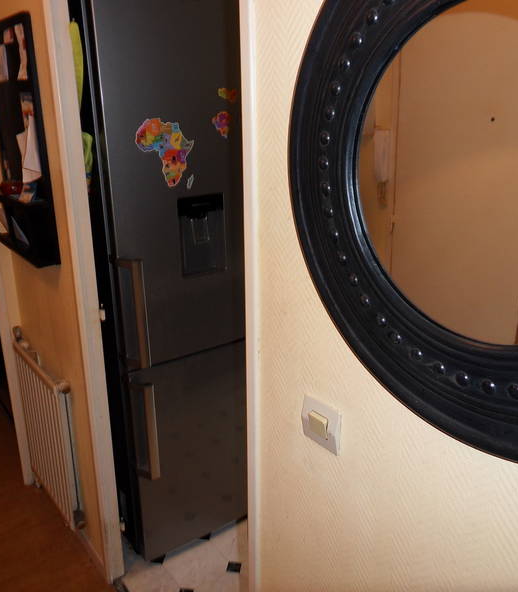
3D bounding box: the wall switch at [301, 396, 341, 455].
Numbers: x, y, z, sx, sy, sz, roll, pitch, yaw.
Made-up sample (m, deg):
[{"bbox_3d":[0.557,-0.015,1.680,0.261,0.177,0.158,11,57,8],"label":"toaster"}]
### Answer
[{"bbox_3d":[0.099,0.210,0.892,0.015,0.080,0.081,-14,21,-36],"label":"wall switch"}]

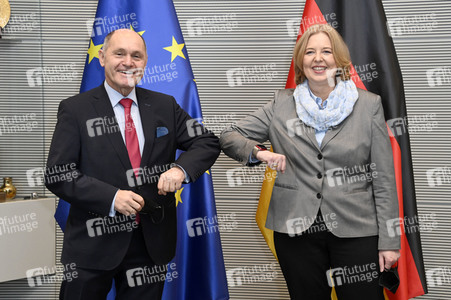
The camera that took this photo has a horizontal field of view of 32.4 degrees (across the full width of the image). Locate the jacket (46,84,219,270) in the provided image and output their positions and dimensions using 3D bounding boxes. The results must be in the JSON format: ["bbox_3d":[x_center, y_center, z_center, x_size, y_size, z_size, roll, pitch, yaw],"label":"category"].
[{"bbox_3d":[-0.375,0.110,3.130,0.700,0.760,0.380,-2,5,-22],"label":"jacket"}]

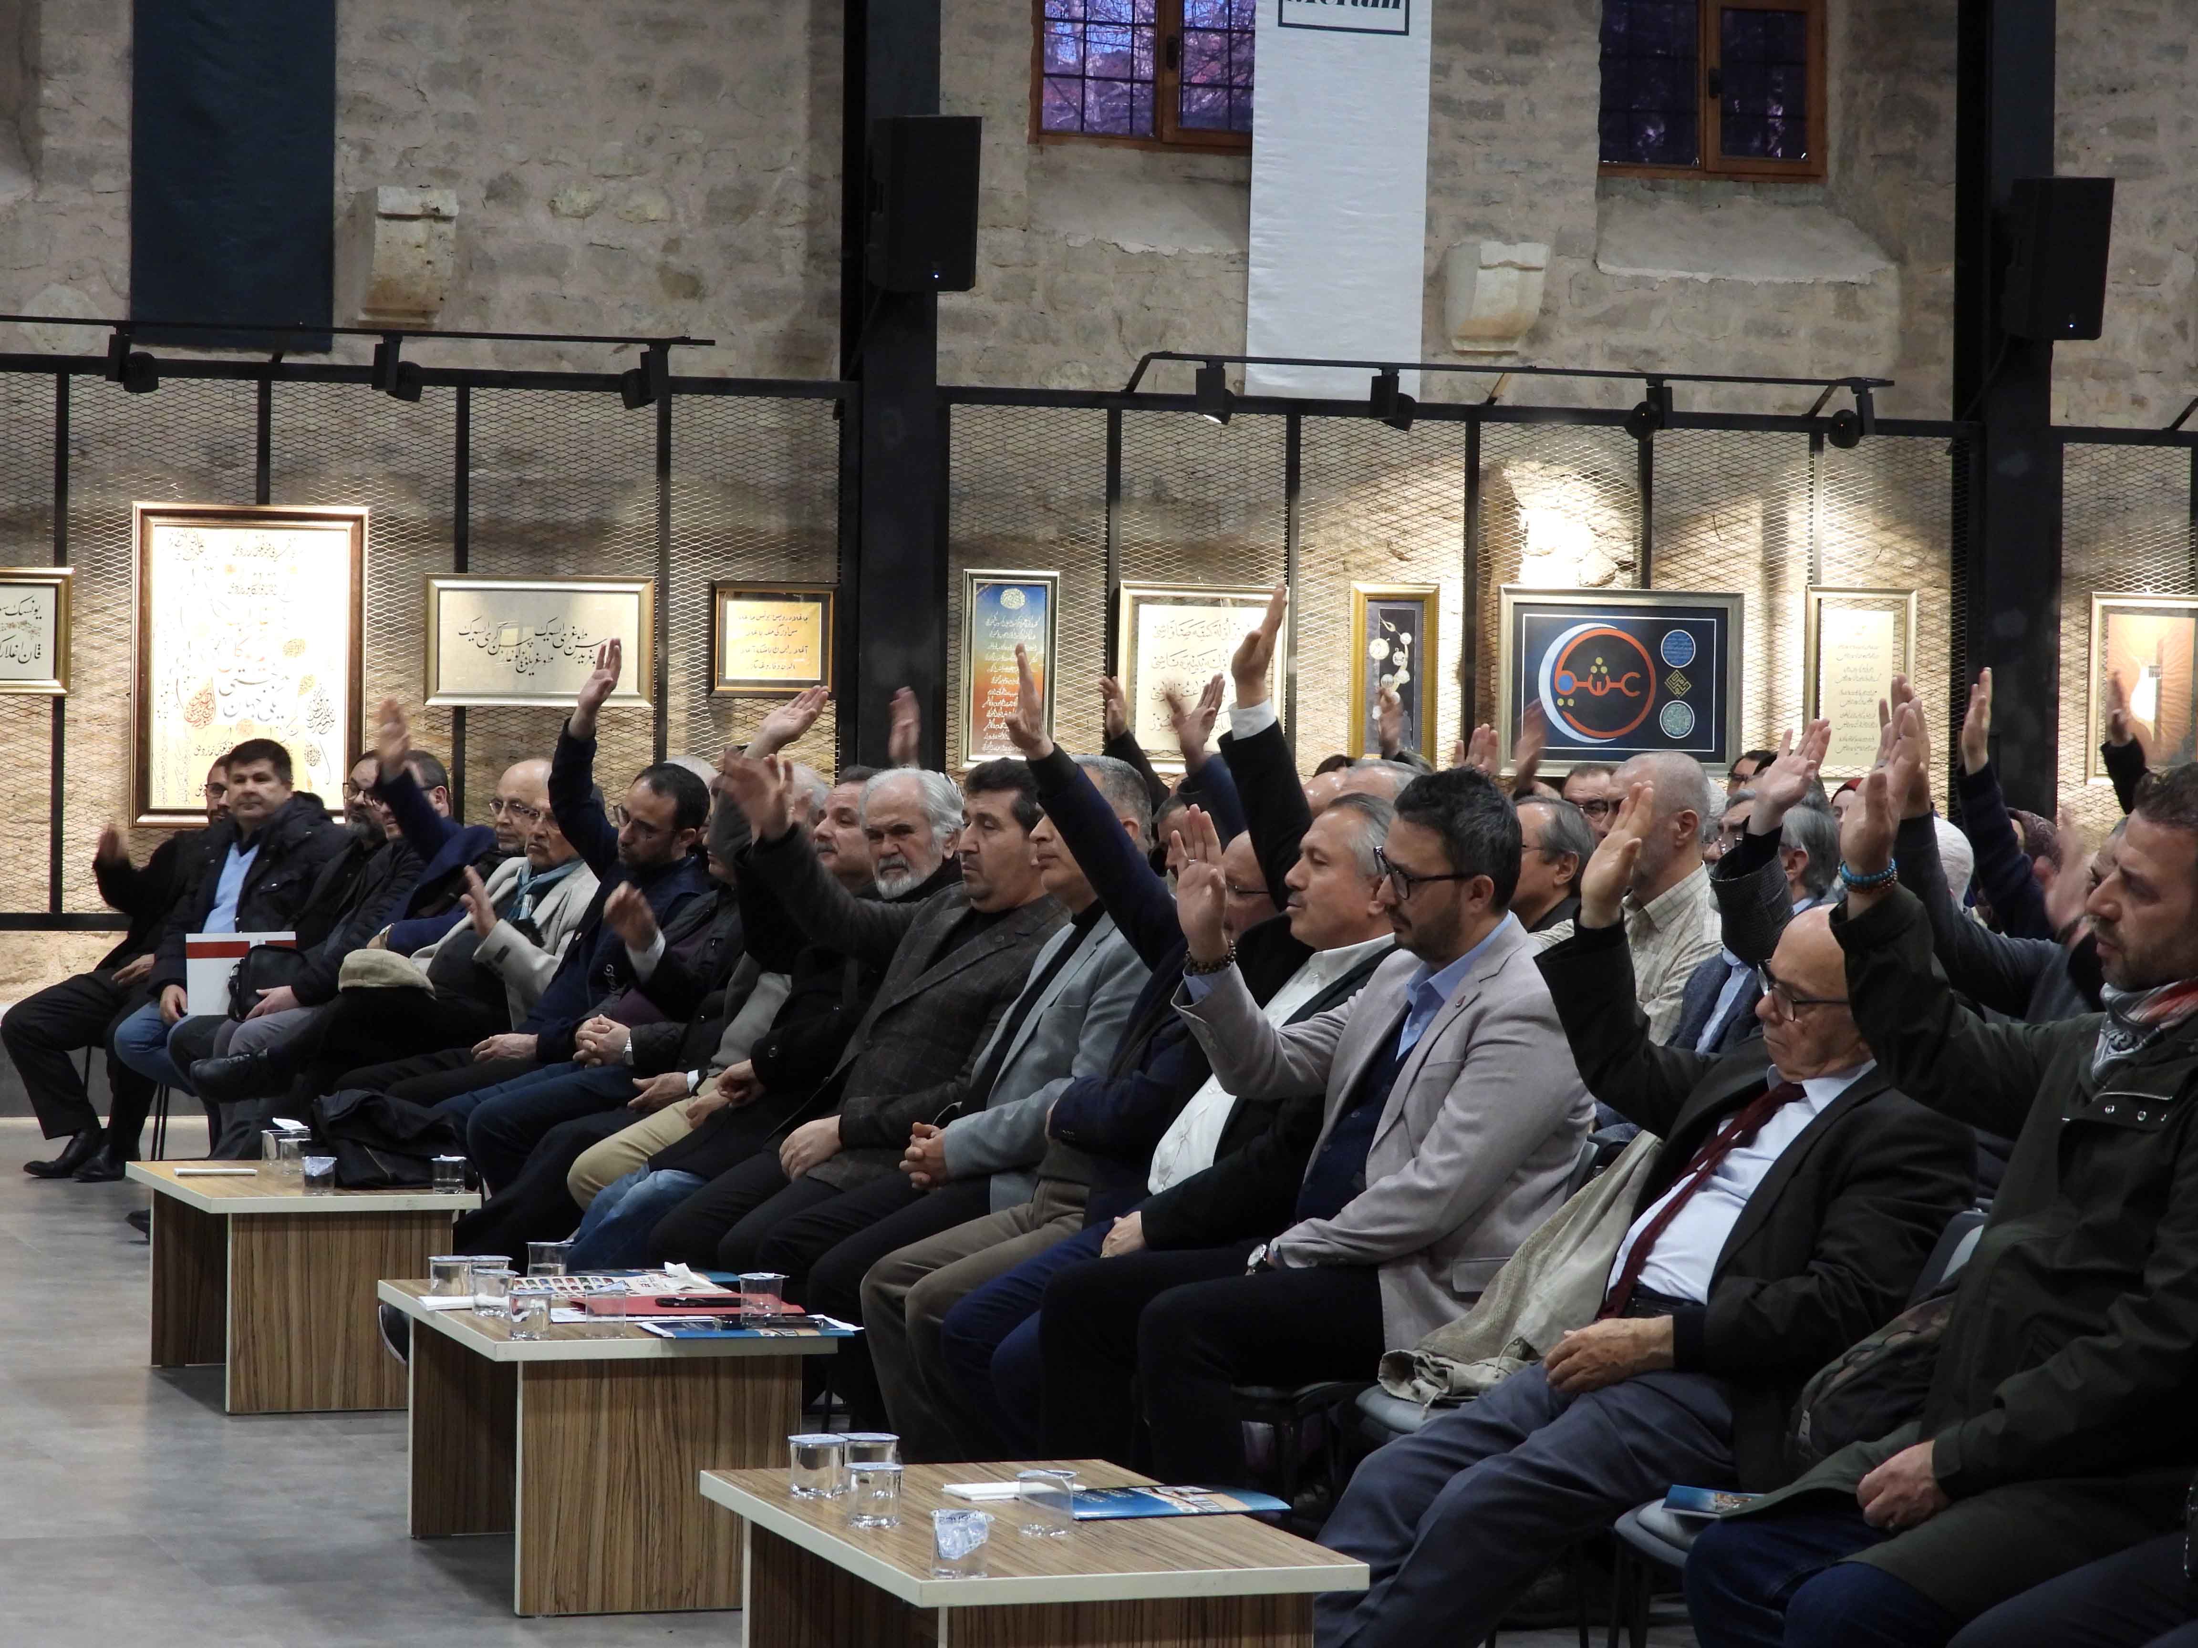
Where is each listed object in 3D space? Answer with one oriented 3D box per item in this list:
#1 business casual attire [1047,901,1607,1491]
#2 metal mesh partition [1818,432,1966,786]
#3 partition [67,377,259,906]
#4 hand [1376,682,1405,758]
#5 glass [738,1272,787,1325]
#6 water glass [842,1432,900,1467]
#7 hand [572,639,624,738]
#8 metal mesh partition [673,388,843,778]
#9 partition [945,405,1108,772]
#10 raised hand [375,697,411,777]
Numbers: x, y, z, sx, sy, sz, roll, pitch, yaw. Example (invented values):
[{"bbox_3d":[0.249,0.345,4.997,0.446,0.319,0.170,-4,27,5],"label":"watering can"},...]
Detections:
[{"bbox_3d":[0.327,0.684,8.057,0.800,1.080,0.580,0,1,-21],"label":"business casual attire"},{"bbox_3d":[3.067,-0.567,20.999,0.640,1.880,0.040,1,1,-19],"label":"metal mesh partition"},{"bbox_3d":[-3.280,-0.623,18.861,0.663,1.880,0.040,1,1,-19],"label":"partition"},{"bbox_3d":[0.752,-0.263,13.900,0.075,0.175,0.090,0,1,-21],"label":"hand"},{"bbox_3d":[-0.539,0.765,8.652,0.072,0.073,0.072,1,1,0],"label":"glass"},{"bbox_3d":[-0.289,0.809,6.814,0.072,0.072,0.072,1,1,0],"label":"water glass"},{"bbox_3d":[-1.106,-0.297,11.883,0.055,0.200,0.085,18,1,-44],"label":"hand"},{"bbox_3d":[-1.212,-0.592,18.984,0.633,1.827,0.040,0,1,-20],"label":"metal mesh partition"},{"bbox_3d":[-0.278,-0.597,19.872,0.640,1.880,0.040,1,1,-19],"label":"partition"},{"bbox_3d":[-1.839,-0.228,14.065,0.085,0.195,0.055,-5,1,41],"label":"raised hand"}]

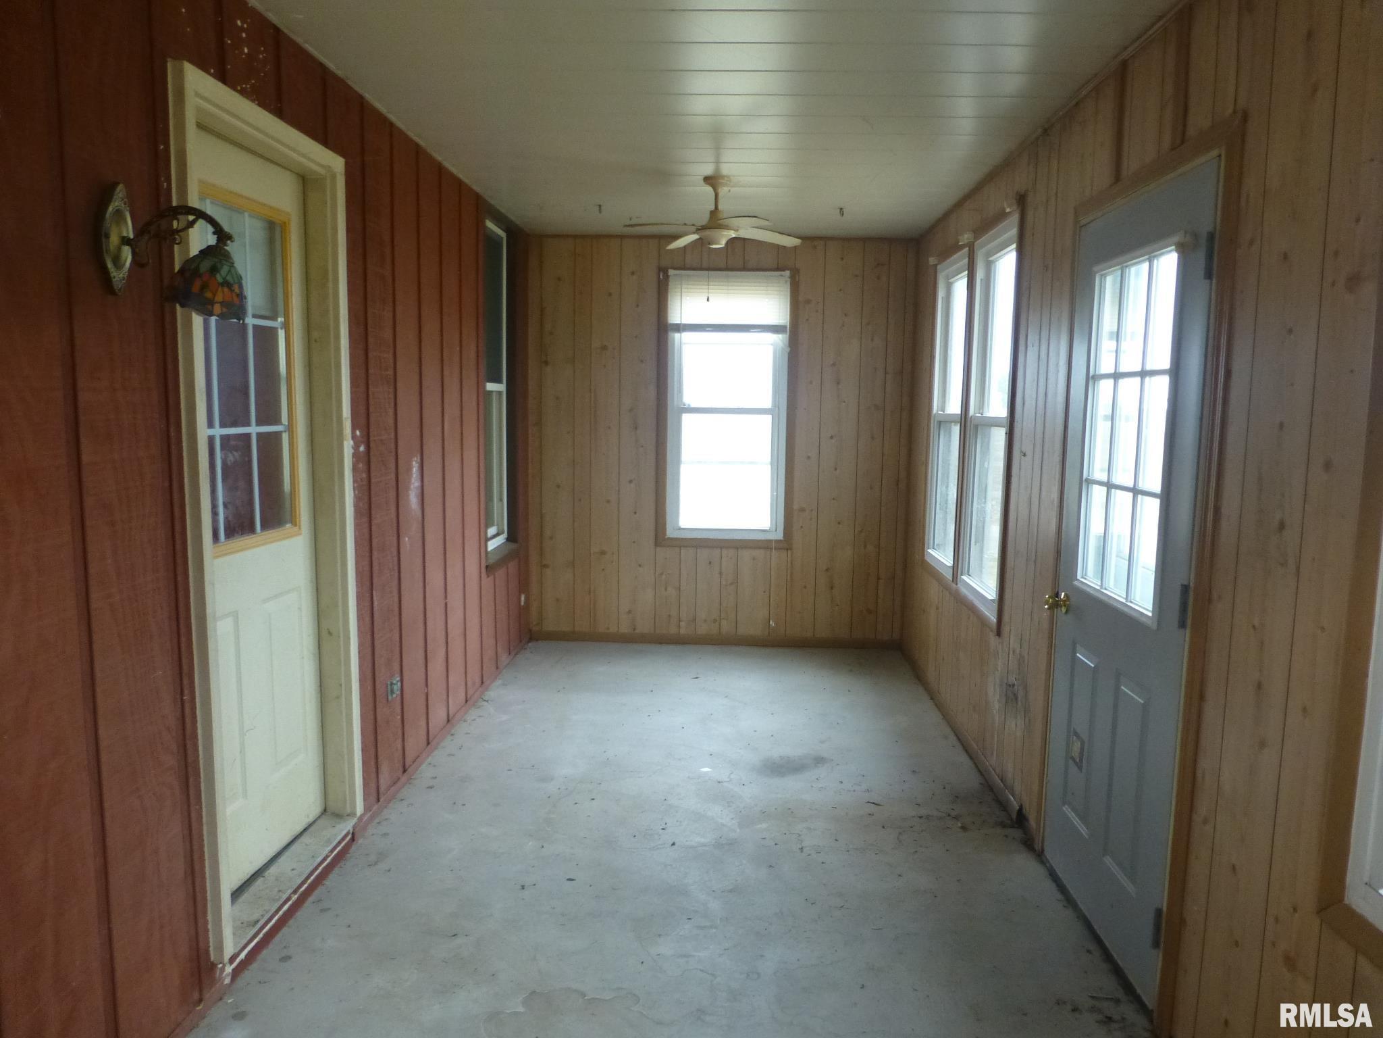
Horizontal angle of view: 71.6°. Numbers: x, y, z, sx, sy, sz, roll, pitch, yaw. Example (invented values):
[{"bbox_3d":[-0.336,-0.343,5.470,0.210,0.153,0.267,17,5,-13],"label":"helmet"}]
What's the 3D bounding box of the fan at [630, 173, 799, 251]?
[{"bbox_3d":[0.116,-1.357,4.270,0.850,0.300,0.850,1,7,3],"label":"fan"}]

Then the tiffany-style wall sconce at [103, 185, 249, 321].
[{"bbox_3d":[-1.039,-0.544,1.949,0.270,0.275,0.175,1,7,3],"label":"tiffany-style wall sconce"}]

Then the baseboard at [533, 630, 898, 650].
[{"bbox_3d":[0.143,0.760,6.024,2.310,0.066,0.016,1,7,3],"label":"baseboard"}]

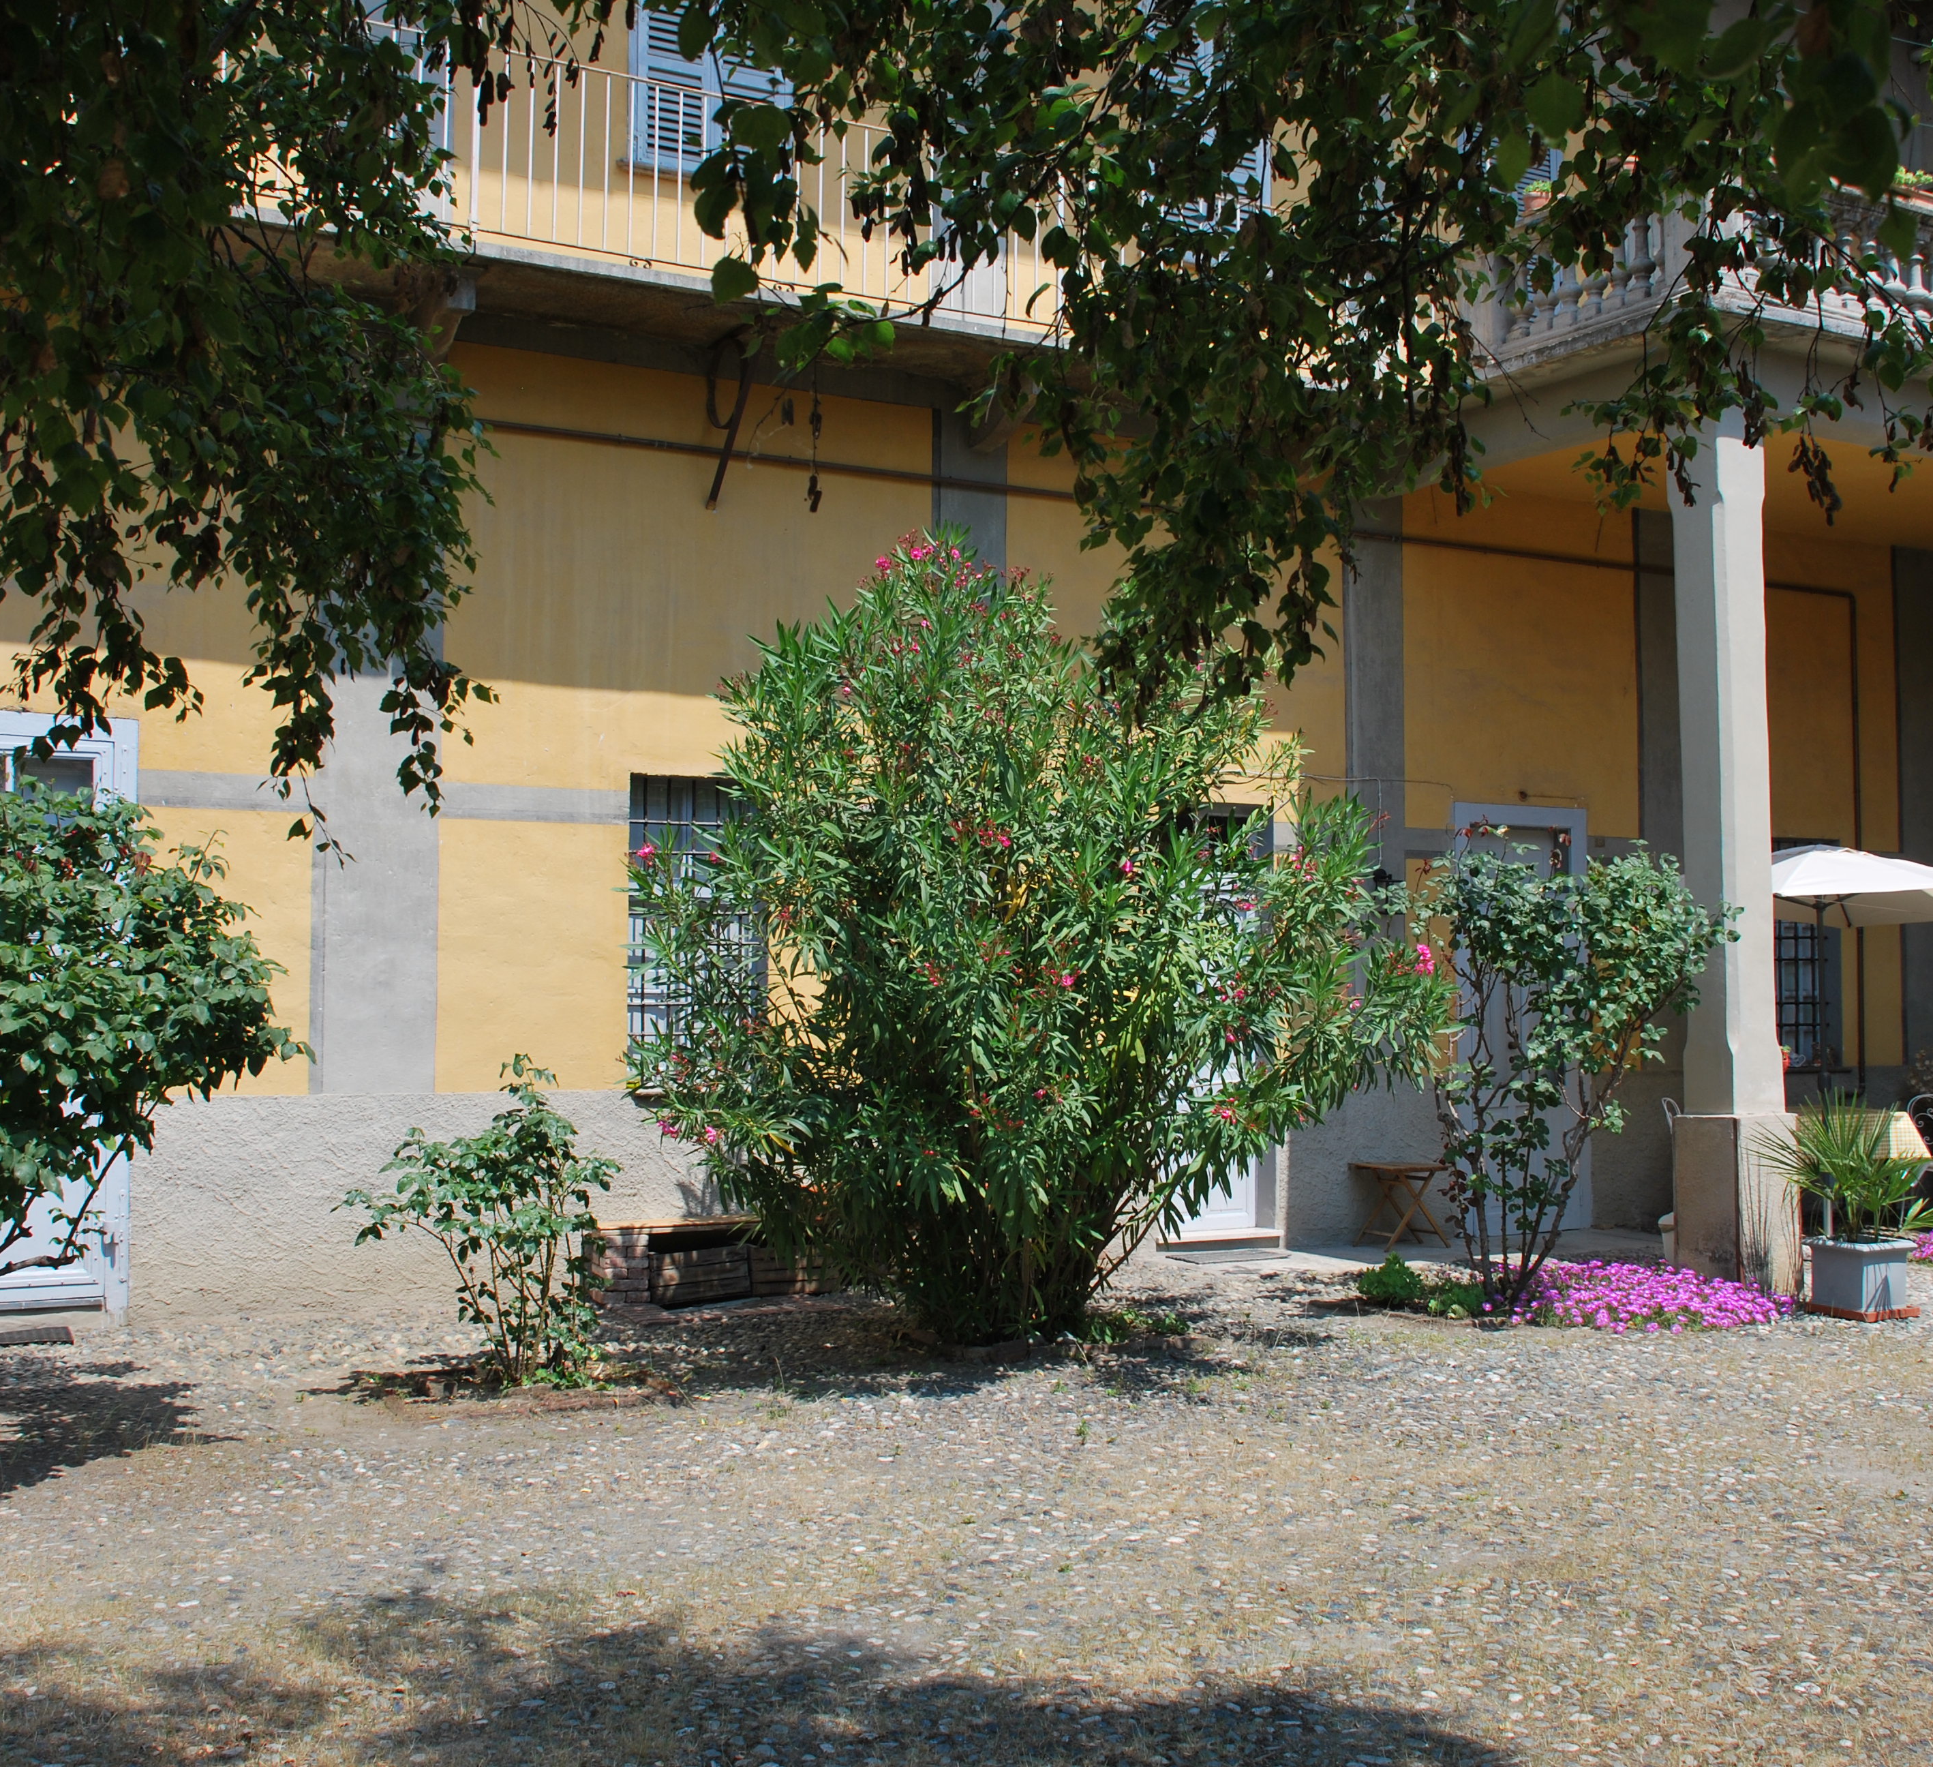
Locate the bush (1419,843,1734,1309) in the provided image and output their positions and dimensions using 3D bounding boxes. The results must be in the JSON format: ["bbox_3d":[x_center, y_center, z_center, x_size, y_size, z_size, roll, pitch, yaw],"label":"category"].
[{"bbox_3d":[3.044,0.947,11.077,1.599,2.314,1.359,-1,-3,14],"label":"bush"}]

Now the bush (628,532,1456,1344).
[{"bbox_3d":[0.346,0.201,10.189,3.797,3.702,3.228,0,-3,1],"label":"bush"}]

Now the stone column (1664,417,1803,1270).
[{"bbox_3d":[3.970,-0.111,11.446,0.456,4.469,0.456,2,-4,-28],"label":"stone column"}]

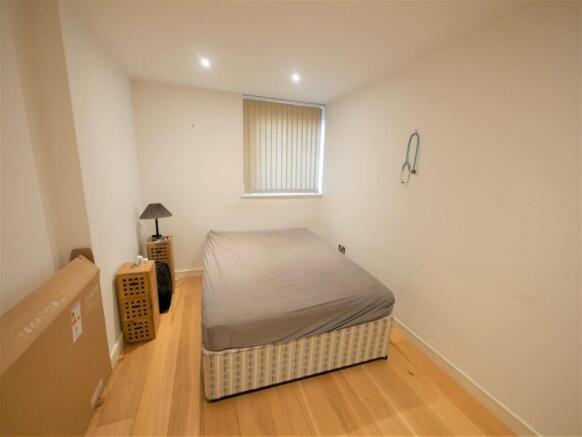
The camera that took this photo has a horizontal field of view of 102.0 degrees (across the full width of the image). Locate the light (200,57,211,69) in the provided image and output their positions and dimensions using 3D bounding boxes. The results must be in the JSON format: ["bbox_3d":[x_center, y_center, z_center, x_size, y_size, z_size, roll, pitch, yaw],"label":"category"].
[{"bbox_3d":[-0.744,-1.363,2.059,0.090,0.030,0.090,-2,13,-20],"label":"light"}]

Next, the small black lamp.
[{"bbox_3d":[-1.498,0.042,2.638,0.295,0.415,0.295,-2,13,-20],"label":"small black lamp"}]

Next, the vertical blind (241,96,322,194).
[{"bbox_3d":[-0.079,-0.920,3.230,1.170,1.270,0.100,-2,13,-20],"label":"vertical blind"}]

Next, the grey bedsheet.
[{"bbox_3d":[-0.133,0.484,2.472,1.390,0.240,1.910,-2,13,-17],"label":"grey bedsheet"}]

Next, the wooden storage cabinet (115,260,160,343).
[{"bbox_3d":[-1.369,0.741,2.149,0.237,0.633,0.280,-3,13,-20],"label":"wooden storage cabinet"}]

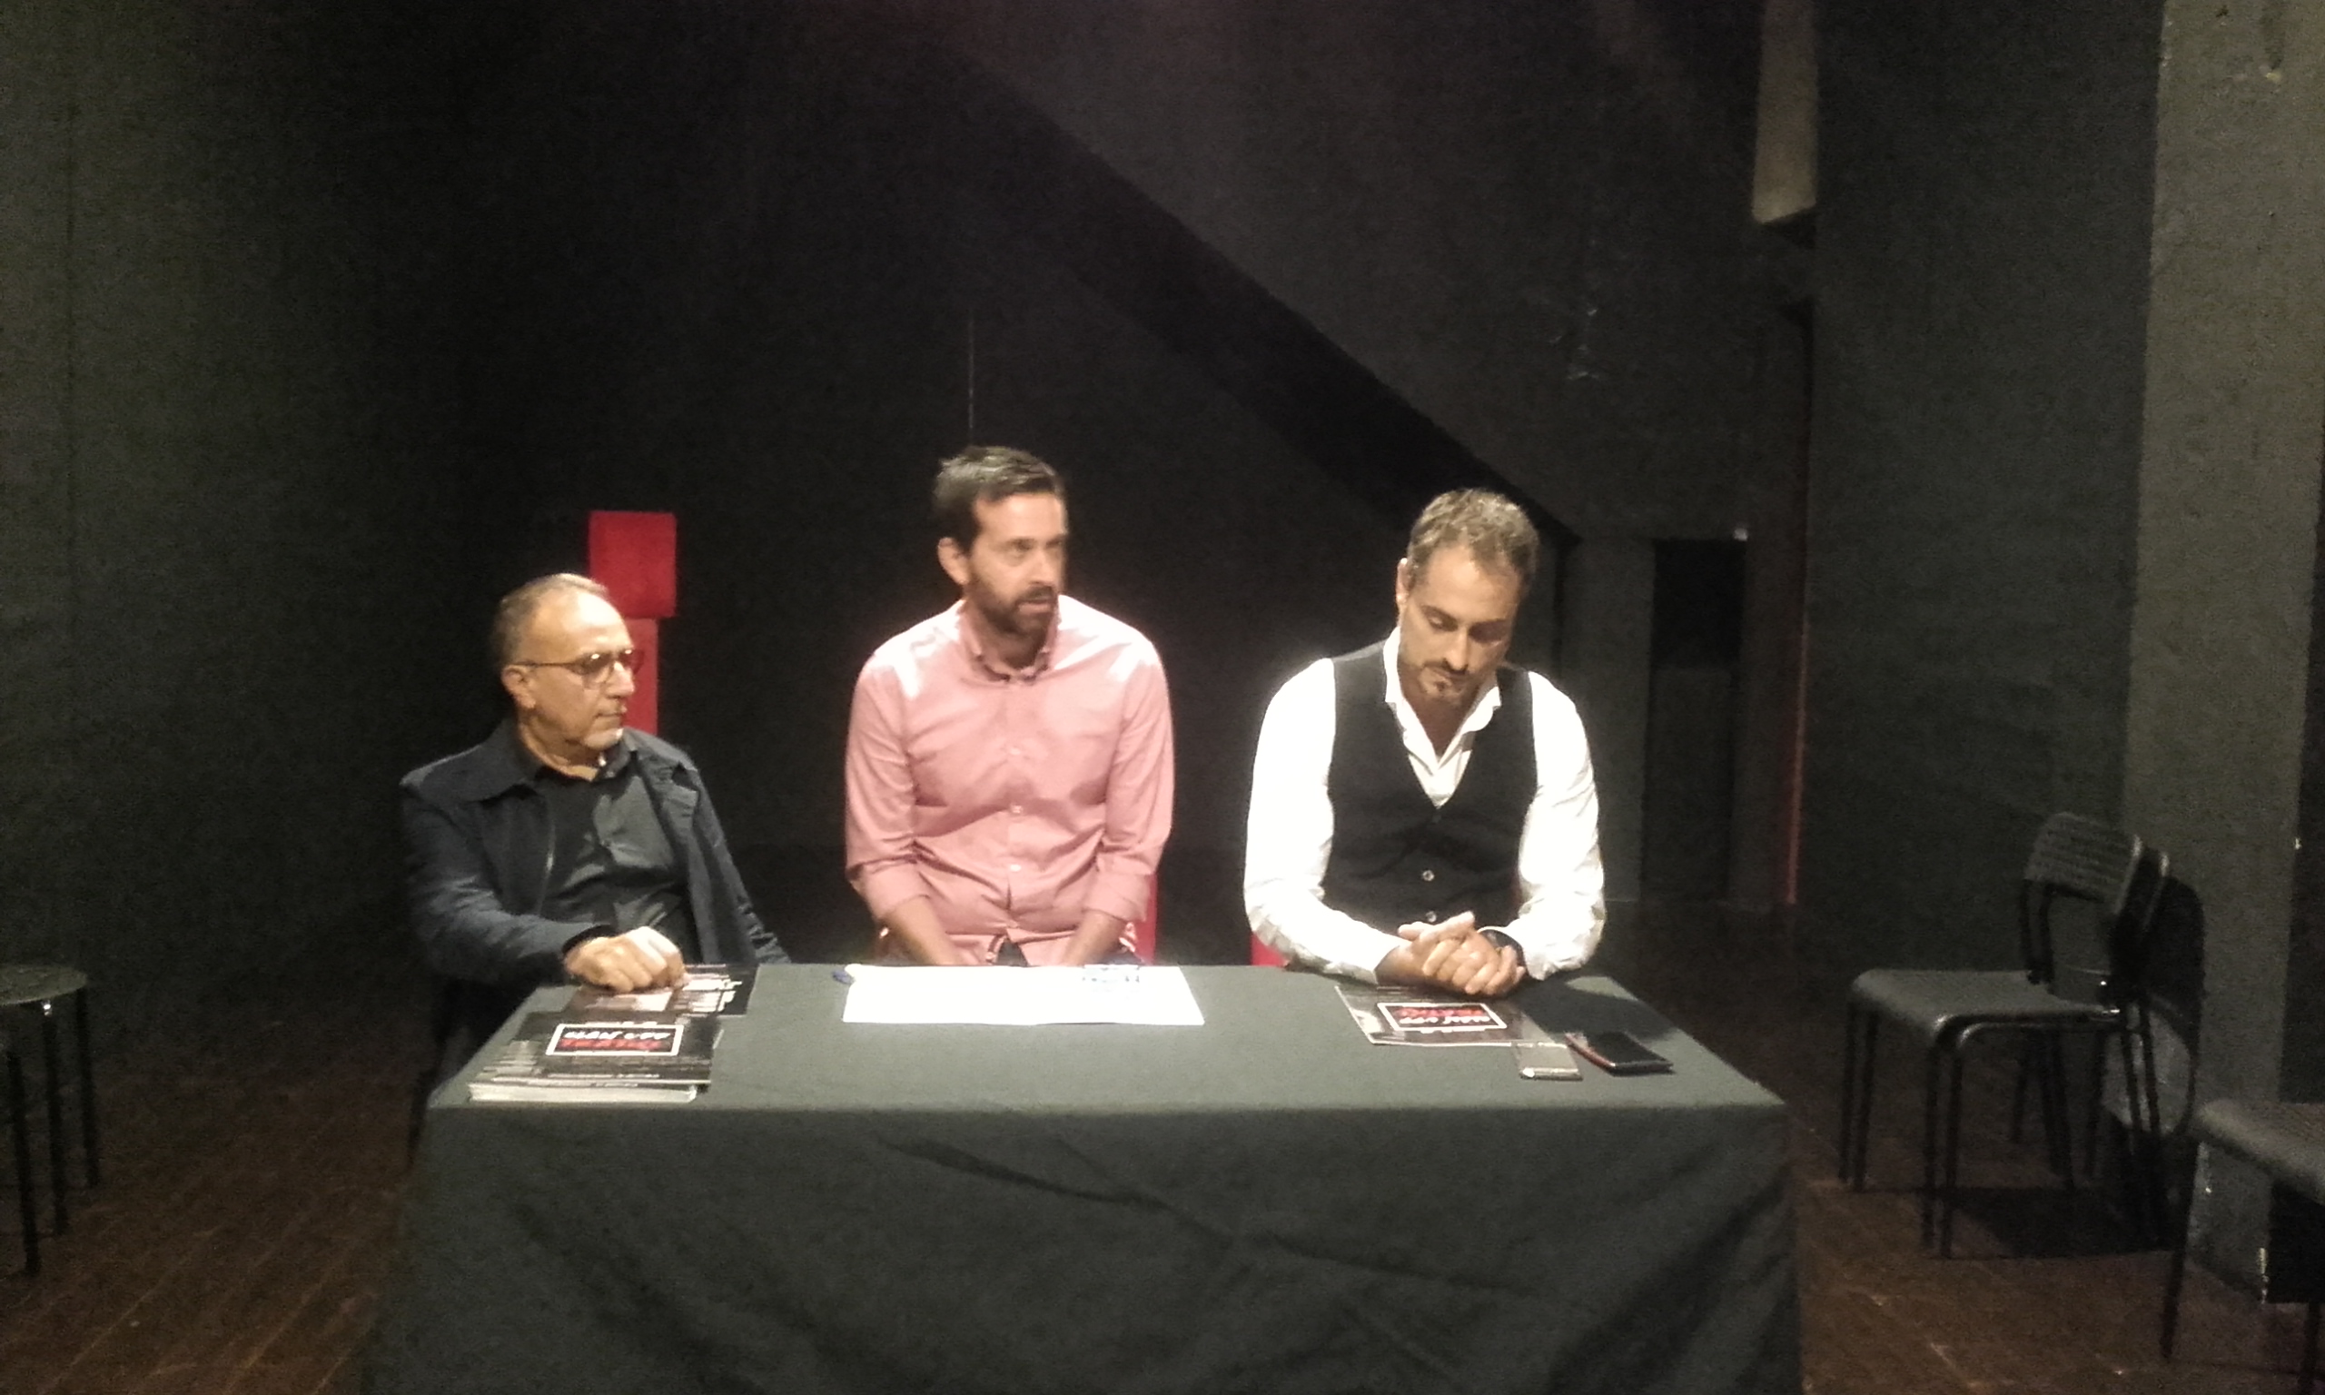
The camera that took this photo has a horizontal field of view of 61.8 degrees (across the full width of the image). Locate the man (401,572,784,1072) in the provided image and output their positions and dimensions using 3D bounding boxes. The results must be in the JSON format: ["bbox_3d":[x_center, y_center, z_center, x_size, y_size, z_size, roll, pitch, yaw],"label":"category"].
[{"bbox_3d":[-0.641,0.467,2.375,0.560,1.230,0.820,-2,5,-40],"label":"man"}]

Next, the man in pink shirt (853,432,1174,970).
[{"bbox_3d":[-0.209,0.383,2.439,0.470,1.410,0.750,1,4,-4],"label":"man in pink shirt"}]

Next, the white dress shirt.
[{"bbox_3d":[0.331,0.183,2.556,0.490,0.500,0.380,2,4,3],"label":"white dress shirt"}]

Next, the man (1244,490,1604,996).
[{"bbox_3d":[0.325,0.426,2.441,0.500,1.360,0.780,2,4,2],"label":"man"}]

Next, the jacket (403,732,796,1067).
[{"bbox_3d":[-0.742,0.298,2.465,0.510,0.580,0.440,-2,5,-40],"label":"jacket"}]

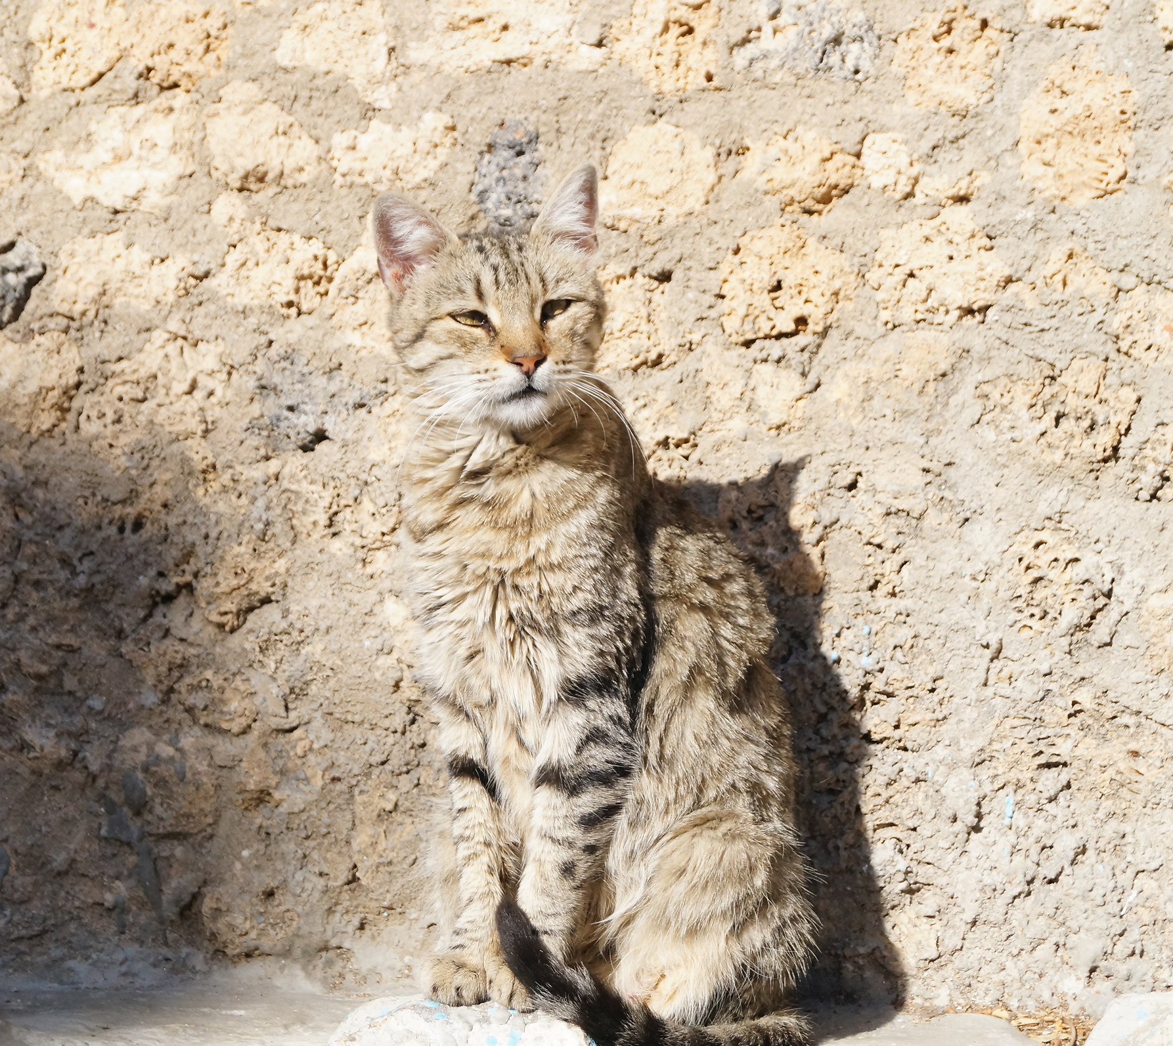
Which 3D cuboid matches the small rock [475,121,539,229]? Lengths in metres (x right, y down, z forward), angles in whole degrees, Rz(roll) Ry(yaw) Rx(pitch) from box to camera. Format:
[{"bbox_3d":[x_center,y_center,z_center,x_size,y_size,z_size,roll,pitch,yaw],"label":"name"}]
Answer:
[{"bbox_3d":[-0.045,-0.199,2.070,0.041,0.068,0.033,0,3,0],"label":"small rock"}]

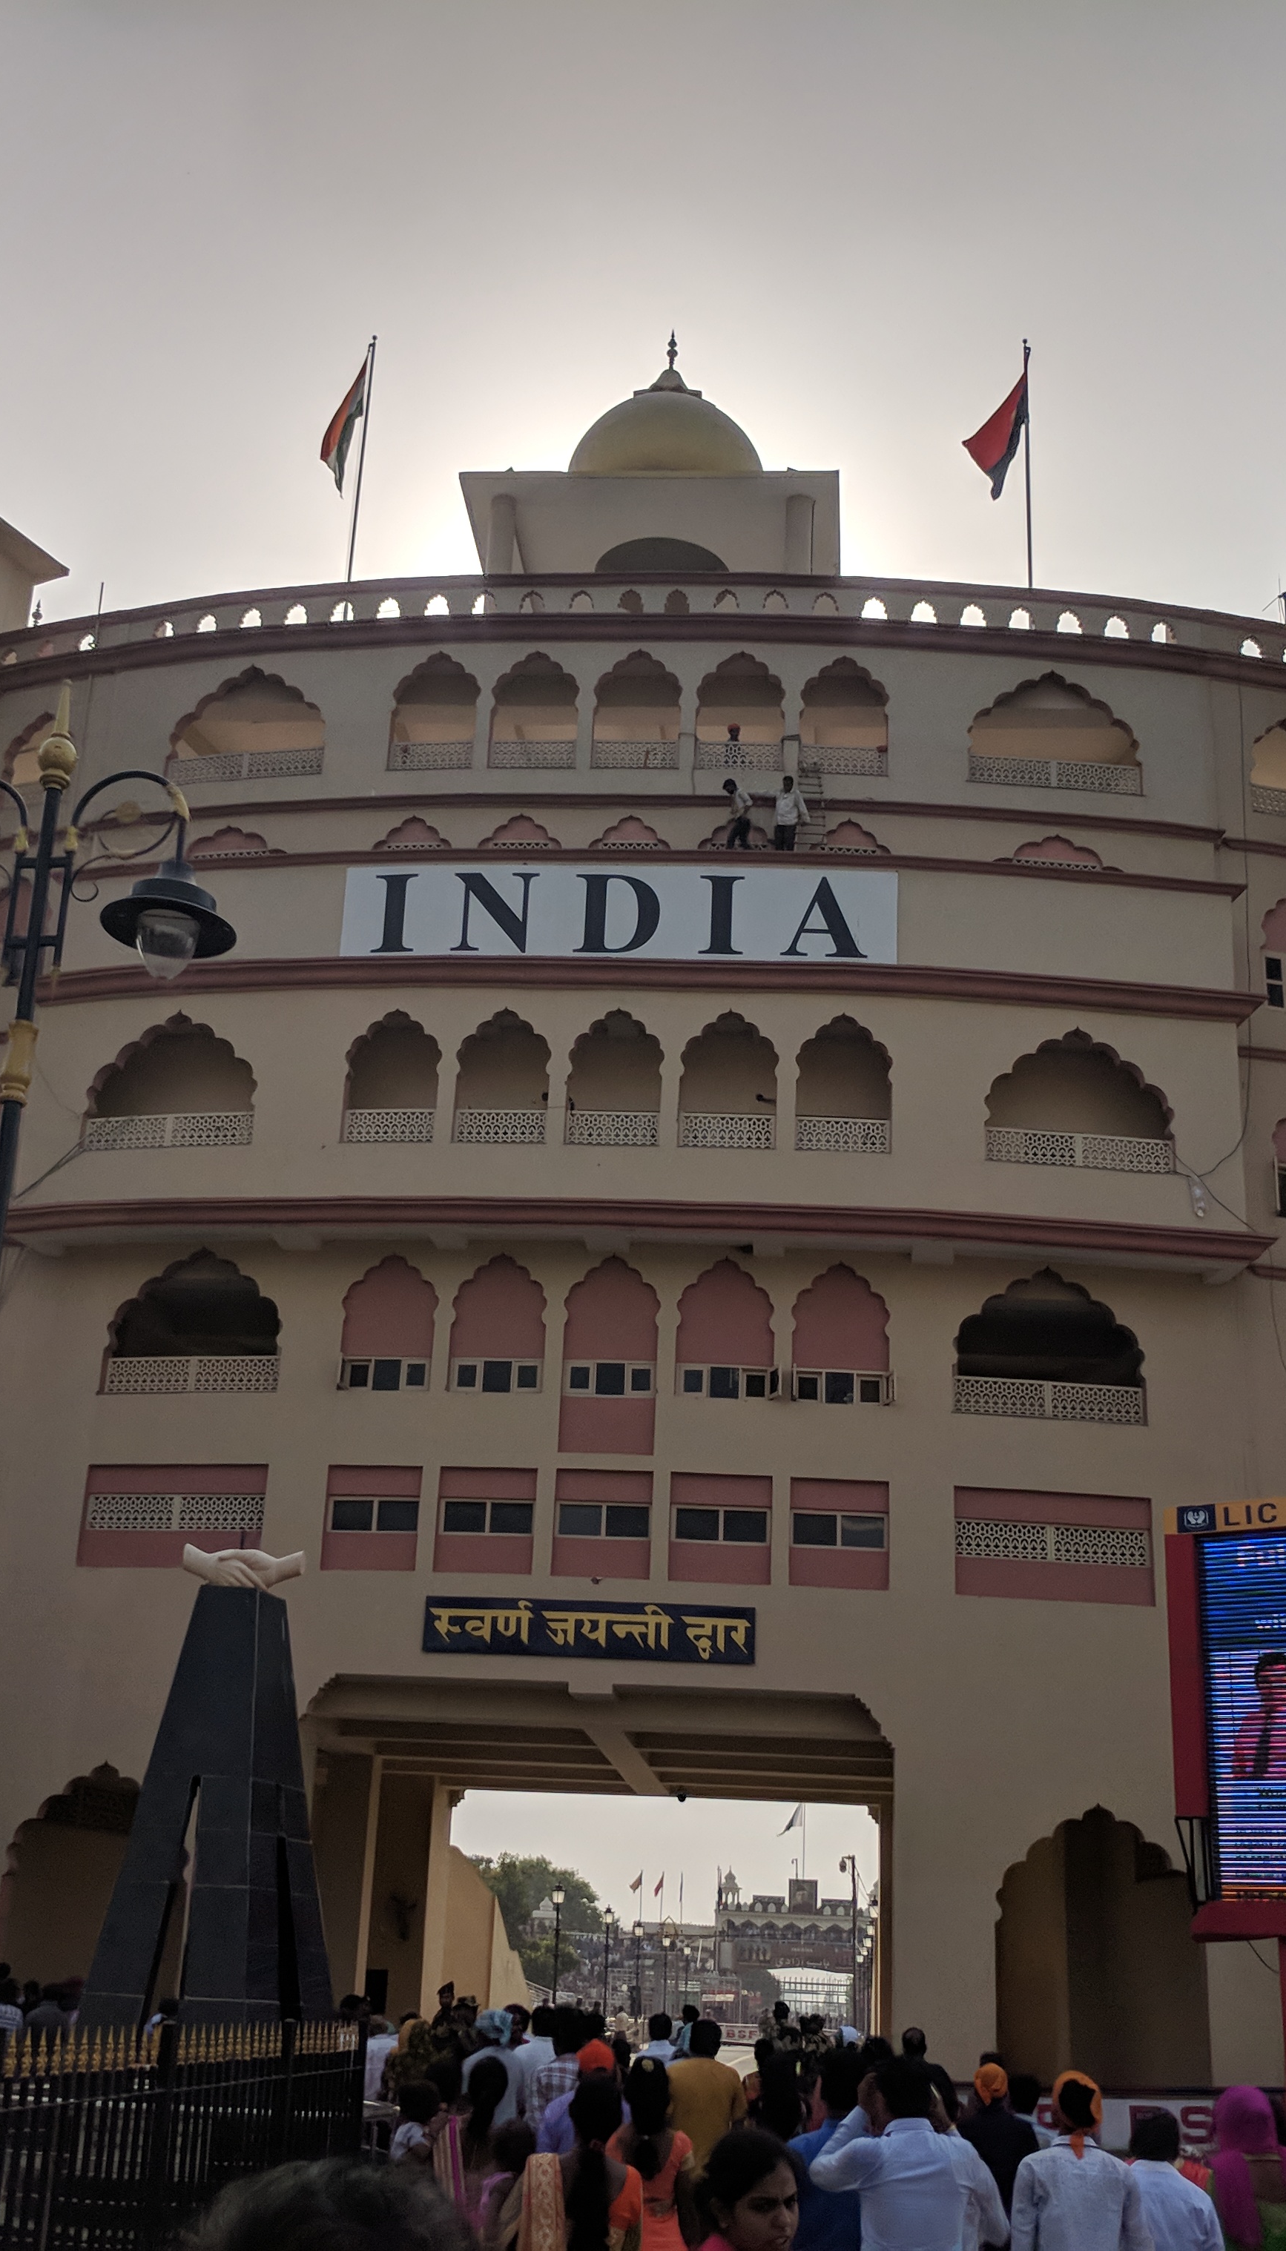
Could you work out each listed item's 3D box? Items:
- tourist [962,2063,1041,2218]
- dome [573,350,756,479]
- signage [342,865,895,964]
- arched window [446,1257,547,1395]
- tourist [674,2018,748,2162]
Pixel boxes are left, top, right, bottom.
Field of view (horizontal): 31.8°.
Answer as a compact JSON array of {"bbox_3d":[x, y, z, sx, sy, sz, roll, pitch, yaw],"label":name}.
[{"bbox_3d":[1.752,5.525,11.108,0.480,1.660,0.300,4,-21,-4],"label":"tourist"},{"bbox_3d":[0.495,-14.888,47.502,4.009,3.559,4.009,1,-21,4],"label":"dome"},{"bbox_3d":[-0.399,-3.291,34.907,8.602,1.578,0.300,1,-21,4],"label":"signage"},{"bbox_3d":[-2.204,3.013,33.984,1.503,2.141,0.250,0,-21,7],"label":"arched window"},{"bbox_3d":[0.370,5.964,12.718,0.500,1.700,0.300,2,-21,0],"label":"tourist"}]

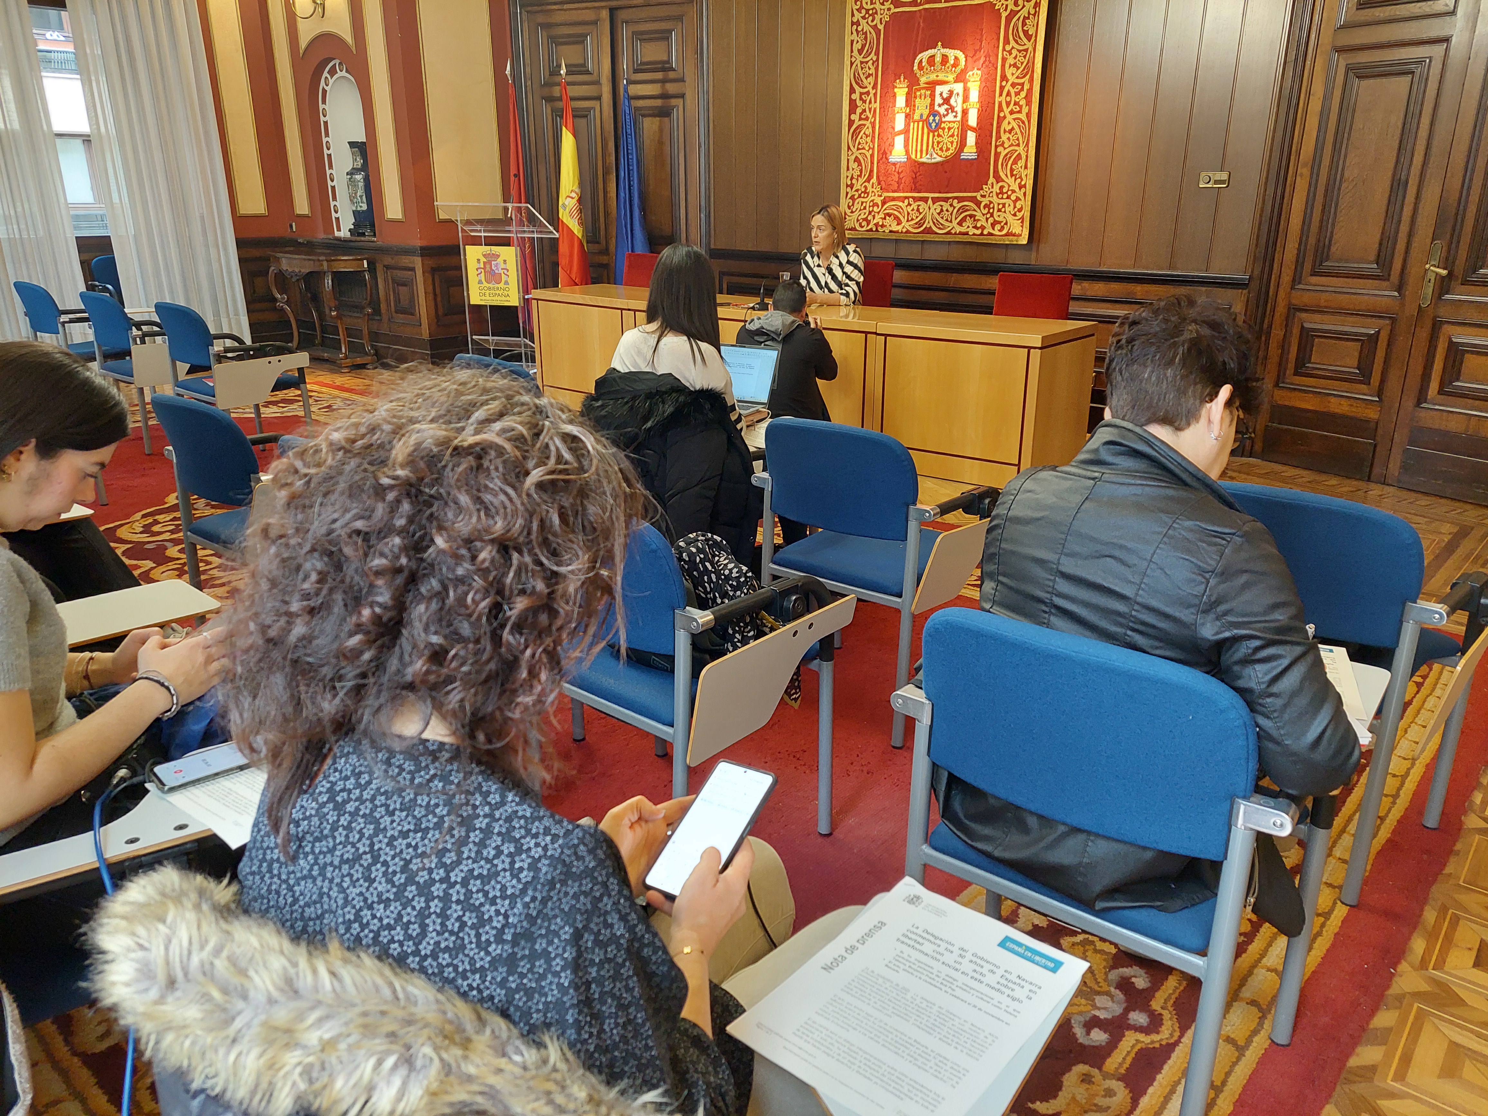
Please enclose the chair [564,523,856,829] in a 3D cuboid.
[{"bbox_3d":[-0.140,0.229,2.229,0.599,0.842,0.512,16,25,38],"label":"chair"}]

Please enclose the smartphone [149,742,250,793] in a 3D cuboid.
[{"bbox_3d":[-0.703,0.266,1.392,0.162,0.011,0.077,-17,25,-40],"label":"smartphone"}]

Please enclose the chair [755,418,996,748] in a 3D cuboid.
[{"bbox_3d":[0.399,0.010,2.907,0.605,0.848,0.520,16,24,37],"label":"chair"}]

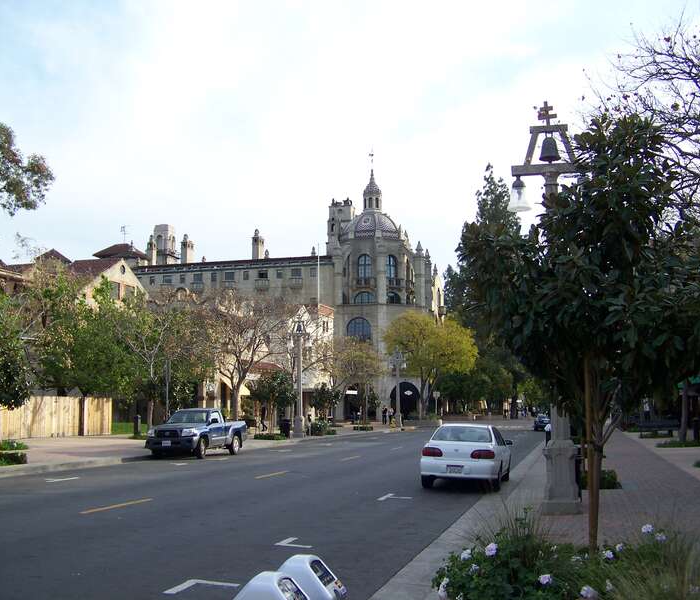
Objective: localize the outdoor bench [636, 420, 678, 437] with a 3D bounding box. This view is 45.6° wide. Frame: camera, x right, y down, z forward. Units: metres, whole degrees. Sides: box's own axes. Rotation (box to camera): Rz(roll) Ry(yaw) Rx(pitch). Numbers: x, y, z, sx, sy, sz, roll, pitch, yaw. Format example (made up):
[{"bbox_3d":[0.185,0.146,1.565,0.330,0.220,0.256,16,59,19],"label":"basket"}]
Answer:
[{"bbox_3d":[15.944,6.693,43.152,2.000,0.860,0.650,-2,-8,15],"label":"outdoor bench"}]

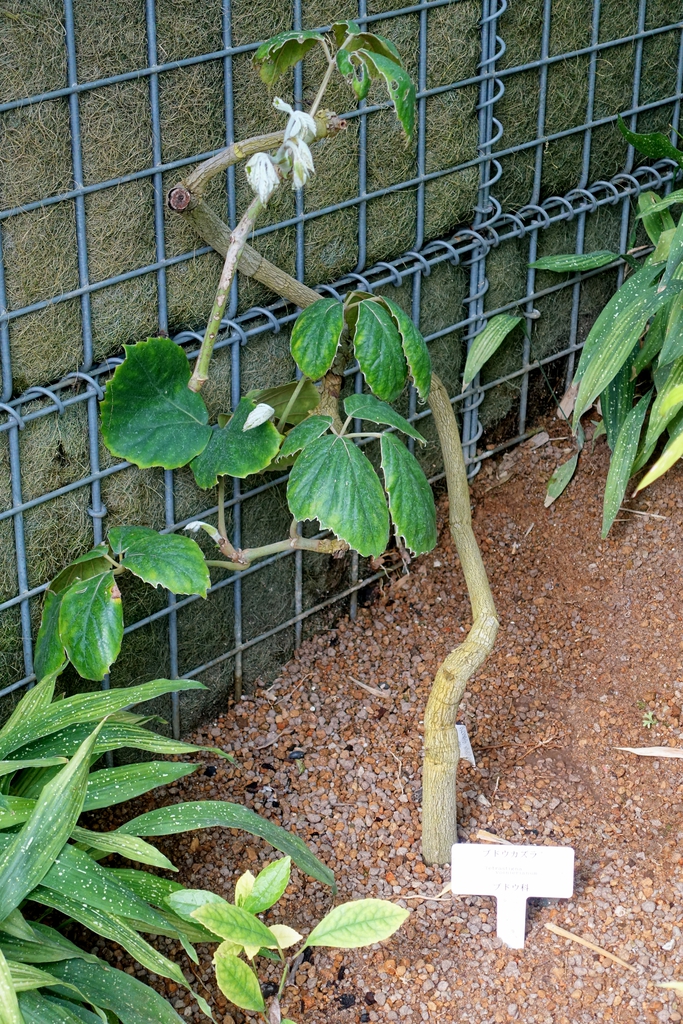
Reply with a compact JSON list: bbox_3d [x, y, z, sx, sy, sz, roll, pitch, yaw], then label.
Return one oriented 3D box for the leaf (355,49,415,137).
[{"bbox_3d":[0.036,-0.344,1.520,0.034,0.074,0.034,-23,-3,-34],"label":"leaf"}]

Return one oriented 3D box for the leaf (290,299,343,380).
[{"bbox_3d":[-0.022,-0.161,1.730,0.046,0.076,0.030,15,12,14],"label":"leaf"}]

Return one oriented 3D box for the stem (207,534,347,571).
[{"bbox_3d":[-0.065,0.041,1.850,0.138,0.036,0.035,0,28,0],"label":"stem"}]

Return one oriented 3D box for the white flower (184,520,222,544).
[{"bbox_3d":[-0.135,0.020,1.810,0.036,0.021,0.018,0,28,0],"label":"white flower"}]

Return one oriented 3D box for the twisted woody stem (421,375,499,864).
[{"bbox_3d":[0.114,0.122,1.883,0.080,0.520,0.100,0,28,0],"label":"twisted woody stem"}]

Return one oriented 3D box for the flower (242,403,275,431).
[{"bbox_3d":[-0.078,-0.089,1.730,0.029,0.025,0.020,0,28,0],"label":"flower"}]

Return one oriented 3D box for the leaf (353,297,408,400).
[{"bbox_3d":[0.033,-0.138,1.590,0.042,0.086,0.030,-16,0,-9],"label":"leaf"}]

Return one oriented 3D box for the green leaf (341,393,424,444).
[{"bbox_3d":[0.037,-0.082,1.610,0.086,0.026,0.052,21,18,-25],"label":"green leaf"}]

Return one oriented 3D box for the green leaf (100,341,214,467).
[{"bbox_3d":[-0.158,-0.090,1.550,0.108,0.095,0.028,37,0,25],"label":"green leaf"}]

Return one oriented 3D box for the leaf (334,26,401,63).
[{"bbox_3d":[0.022,-0.397,1.570,0.055,0.030,0.042,-8,28,-15],"label":"leaf"}]

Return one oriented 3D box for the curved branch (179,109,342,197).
[{"bbox_3d":[-0.071,-0.301,1.558,0.142,0.058,0.035,-5,28,-11],"label":"curved branch"}]

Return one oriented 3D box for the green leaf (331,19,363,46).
[{"bbox_3d":[0.004,-0.430,1.660,0.032,0.024,0.035,0,28,0],"label":"green leaf"}]

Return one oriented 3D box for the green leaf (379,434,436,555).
[{"bbox_3d":[0.064,-0.017,1.770,0.050,0.112,0.035,-16,14,-16],"label":"green leaf"}]

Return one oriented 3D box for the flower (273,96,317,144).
[{"bbox_3d":[-0.042,-0.351,1.660,0.038,0.042,0.030,0,28,0],"label":"flower"}]

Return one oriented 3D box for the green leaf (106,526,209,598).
[{"bbox_3d":[-0.178,0.049,1.800,0.097,0.066,0.035,6,-12,2],"label":"green leaf"}]

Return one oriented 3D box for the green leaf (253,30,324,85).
[{"bbox_3d":[-0.044,-0.376,1.530,0.057,0.038,0.042,22,18,12],"label":"green leaf"}]

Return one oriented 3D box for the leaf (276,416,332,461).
[{"bbox_3d":[-0.031,-0.062,1.570,0.066,0.022,0.042,-31,18,21],"label":"leaf"}]

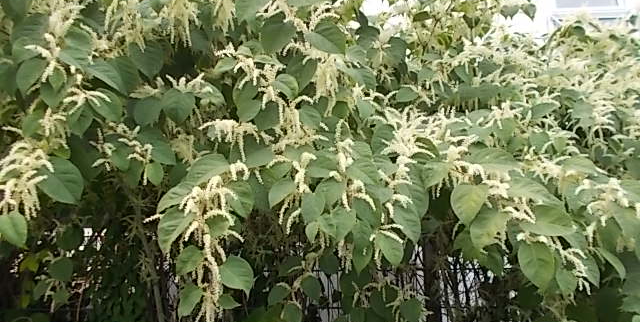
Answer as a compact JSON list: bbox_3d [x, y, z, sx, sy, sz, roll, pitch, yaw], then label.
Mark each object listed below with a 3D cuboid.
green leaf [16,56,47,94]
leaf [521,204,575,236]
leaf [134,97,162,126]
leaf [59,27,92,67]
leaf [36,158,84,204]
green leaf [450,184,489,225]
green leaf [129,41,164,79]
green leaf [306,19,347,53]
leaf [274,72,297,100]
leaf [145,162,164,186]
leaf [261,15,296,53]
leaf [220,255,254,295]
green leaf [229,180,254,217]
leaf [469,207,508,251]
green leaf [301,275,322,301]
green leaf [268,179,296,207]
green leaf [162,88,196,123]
[{"bbox_3d":[-1.080,-0.320,1.800,0.102,0.151,0.033,29,-31,-23],"label":"green leaf"},{"bbox_3d":[0.748,0.192,1.580,0.170,0.132,0.037,2,-43,32],"label":"leaf"},{"bbox_3d":[-0.707,-0.204,2.000,0.129,0.132,0.029,-5,-15,-23],"label":"leaf"},{"bbox_3d":[-0.865,-0.401,1.700,0.120,0.146,0.030,6,-6,-29],"label":"leaf"},{"bbox_3d":[-0.810,0.061,1.500,0.126,0.180,0.040,-35,-6,-40],"label":"leaf"},{"bbox_3d":[0.482,0.140,1.550,0.119,0.144,0.030,5,-23,21],"label":"green leaf"},{"bbox_3d":[-0.650,-0.376,1.800,0.131,0.148,0.030,-6,3,-21],"label":"green leaf"},{"bbox_3d":[0.019,-0.440,1.700,0.156,0.102,0.030,25,0,1],"label":"green leaf"},{"bbox_3d":[-0.146,-0.326,2.100,0.099,0.132,0.030,-32,-13,-20],"label":"leaf"},{"bbox_3d":[-0.637,0.048,1.850,0.070,0.098,0.021,-12,-19,-25],"label":"leaf"},{"bbox_3d":[-0.186,-0.566,2.150,0.151,0.192,0.030,13,-14,-2],"label":"leaf"},{"bbox_3d":[-0.278,0.386,1.620,0.107,0.141,0.031,-33,-24,-29],"label":"leaf"},{"bbox_3d":[-0.265,0.126,1.620,0.089,0.138,0.030,-24,-23,-22],"label":"green leaf"},{"bbox_3d":[0.652,0.264,1.850,0.119,0.198,0.030,28,-18,33],"label":"leaf"},{"bbox_3d":[-0.035,0.517,1.950,0.081,0.116,0.030,-24,-24,-13],"label":"green leaf"},{"bbox_3d":[-0.156,0.135,2.000,0.092,0.159,0.030,33,-28,22],"label":"green leaf"},{"bbox_3d":[-0.570,-0.225,1.950,0.138,0.150,0.033,0,-16,-18],"label":"green leaf"}]

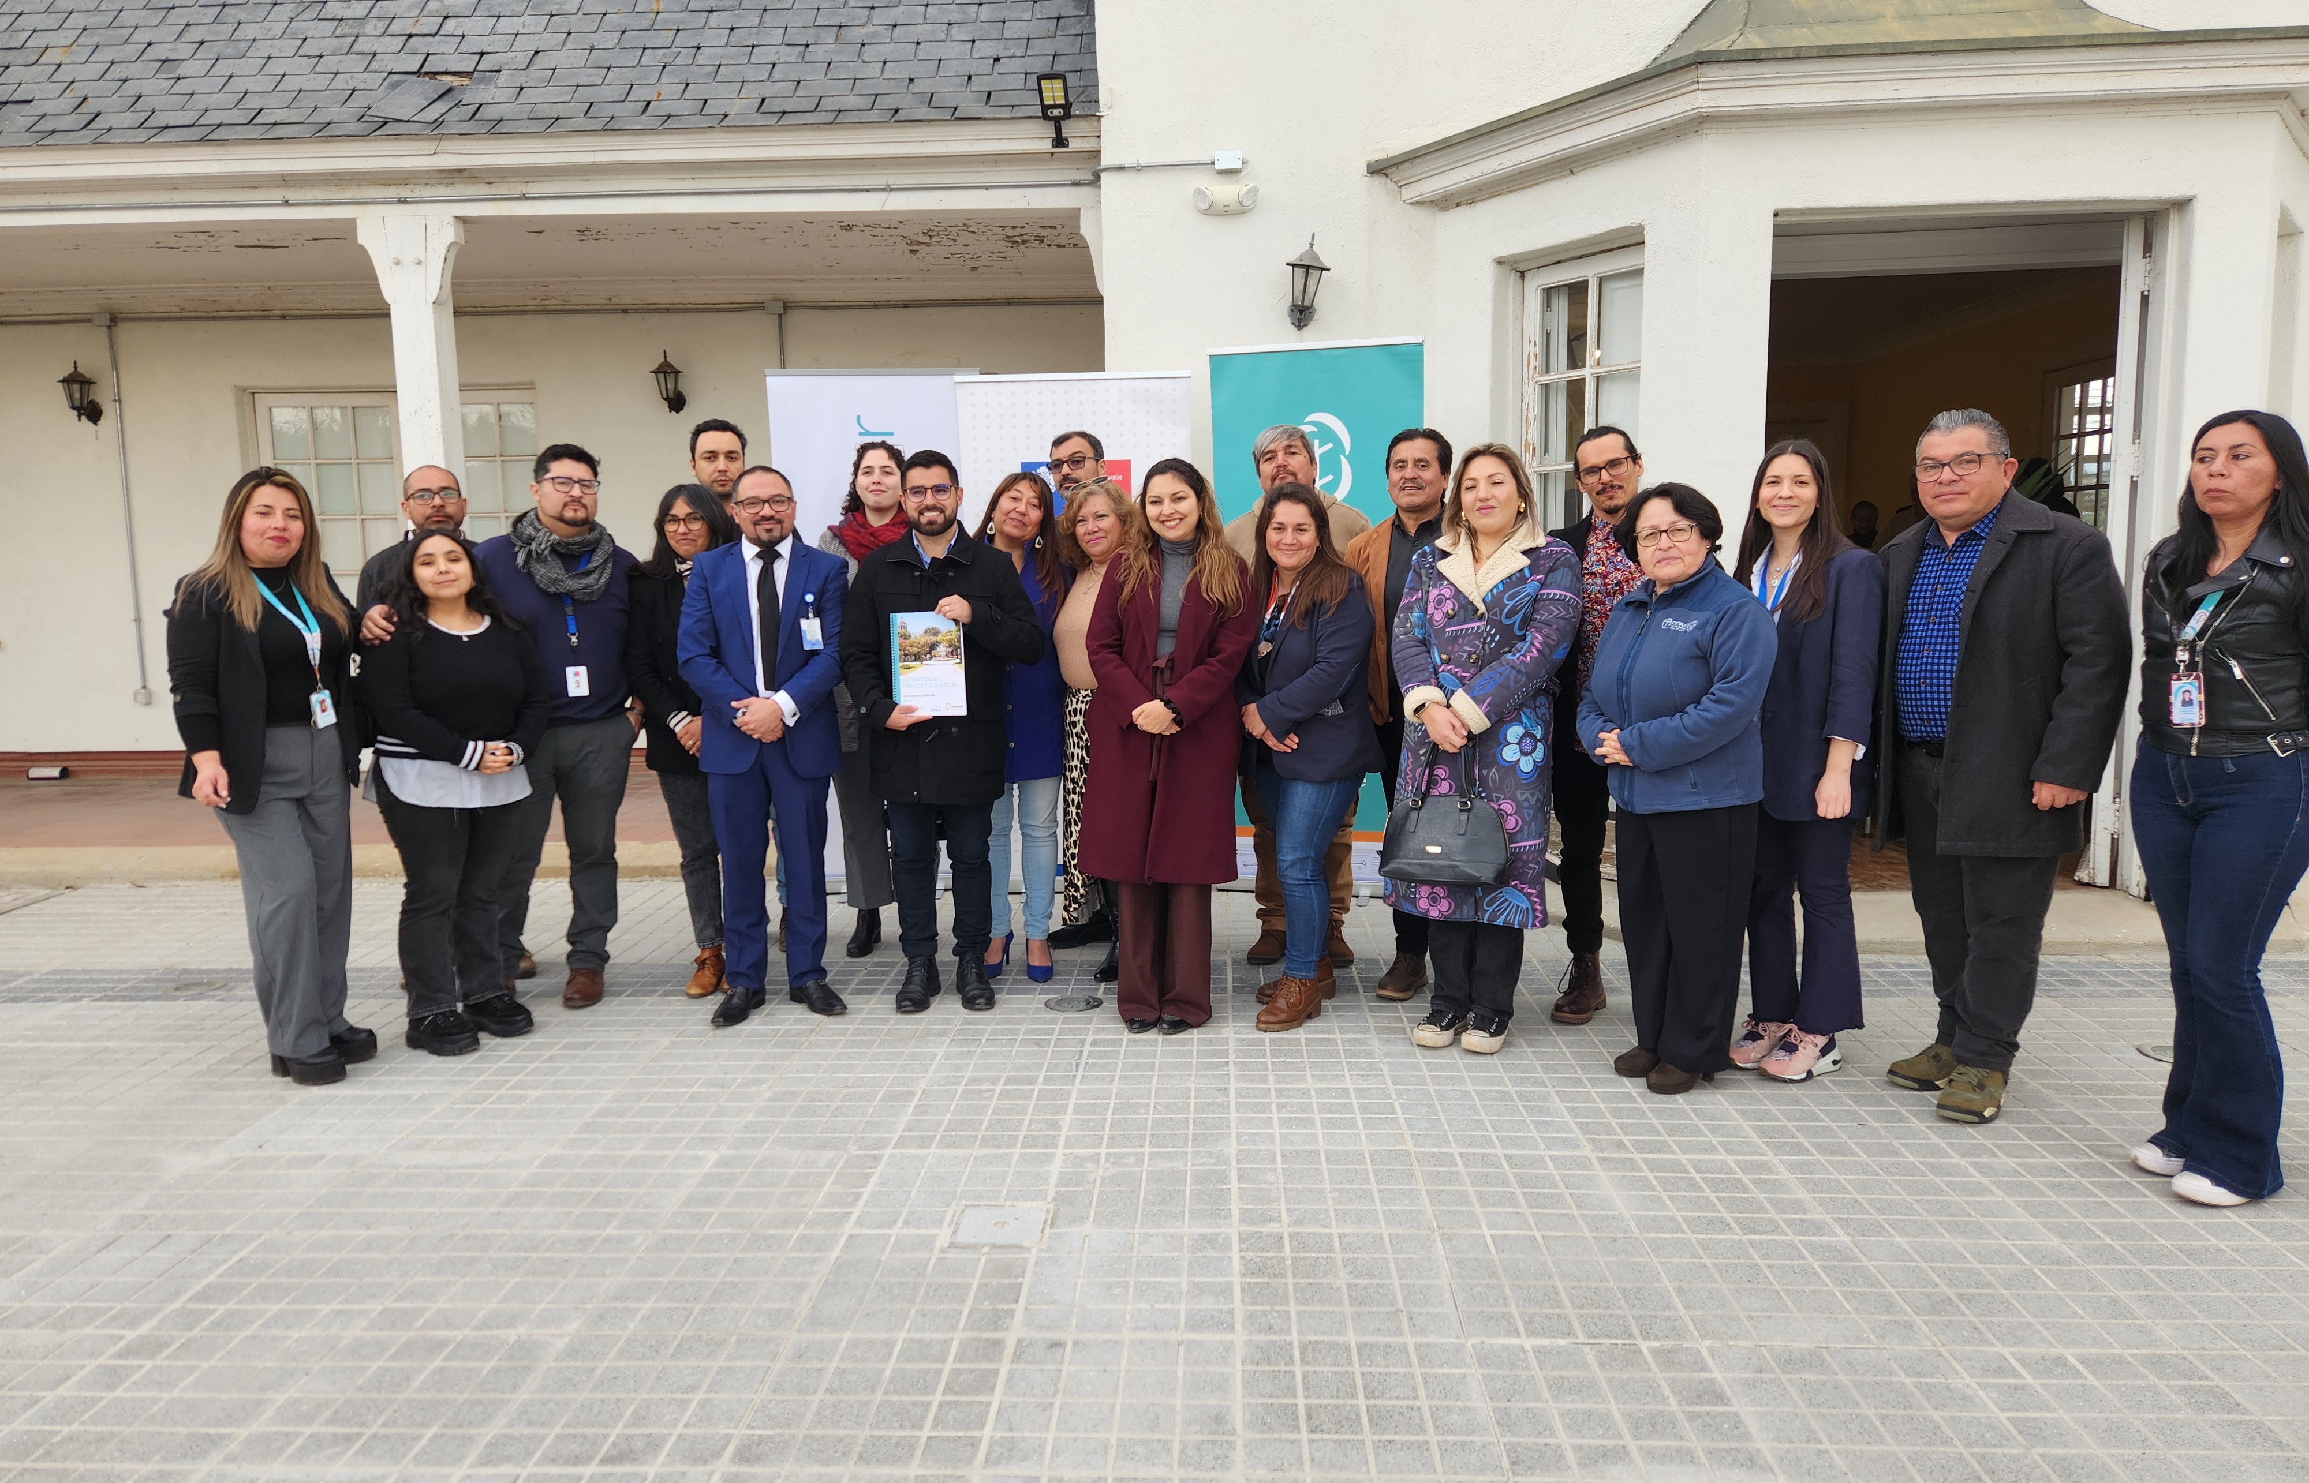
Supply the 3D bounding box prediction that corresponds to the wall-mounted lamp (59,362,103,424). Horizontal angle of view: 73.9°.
[{"bbox_3d":[-6.253,-2.032,8.930,0.185,0.370,0.240,-1,7,2],"label":"wall-mounted lamp"}]

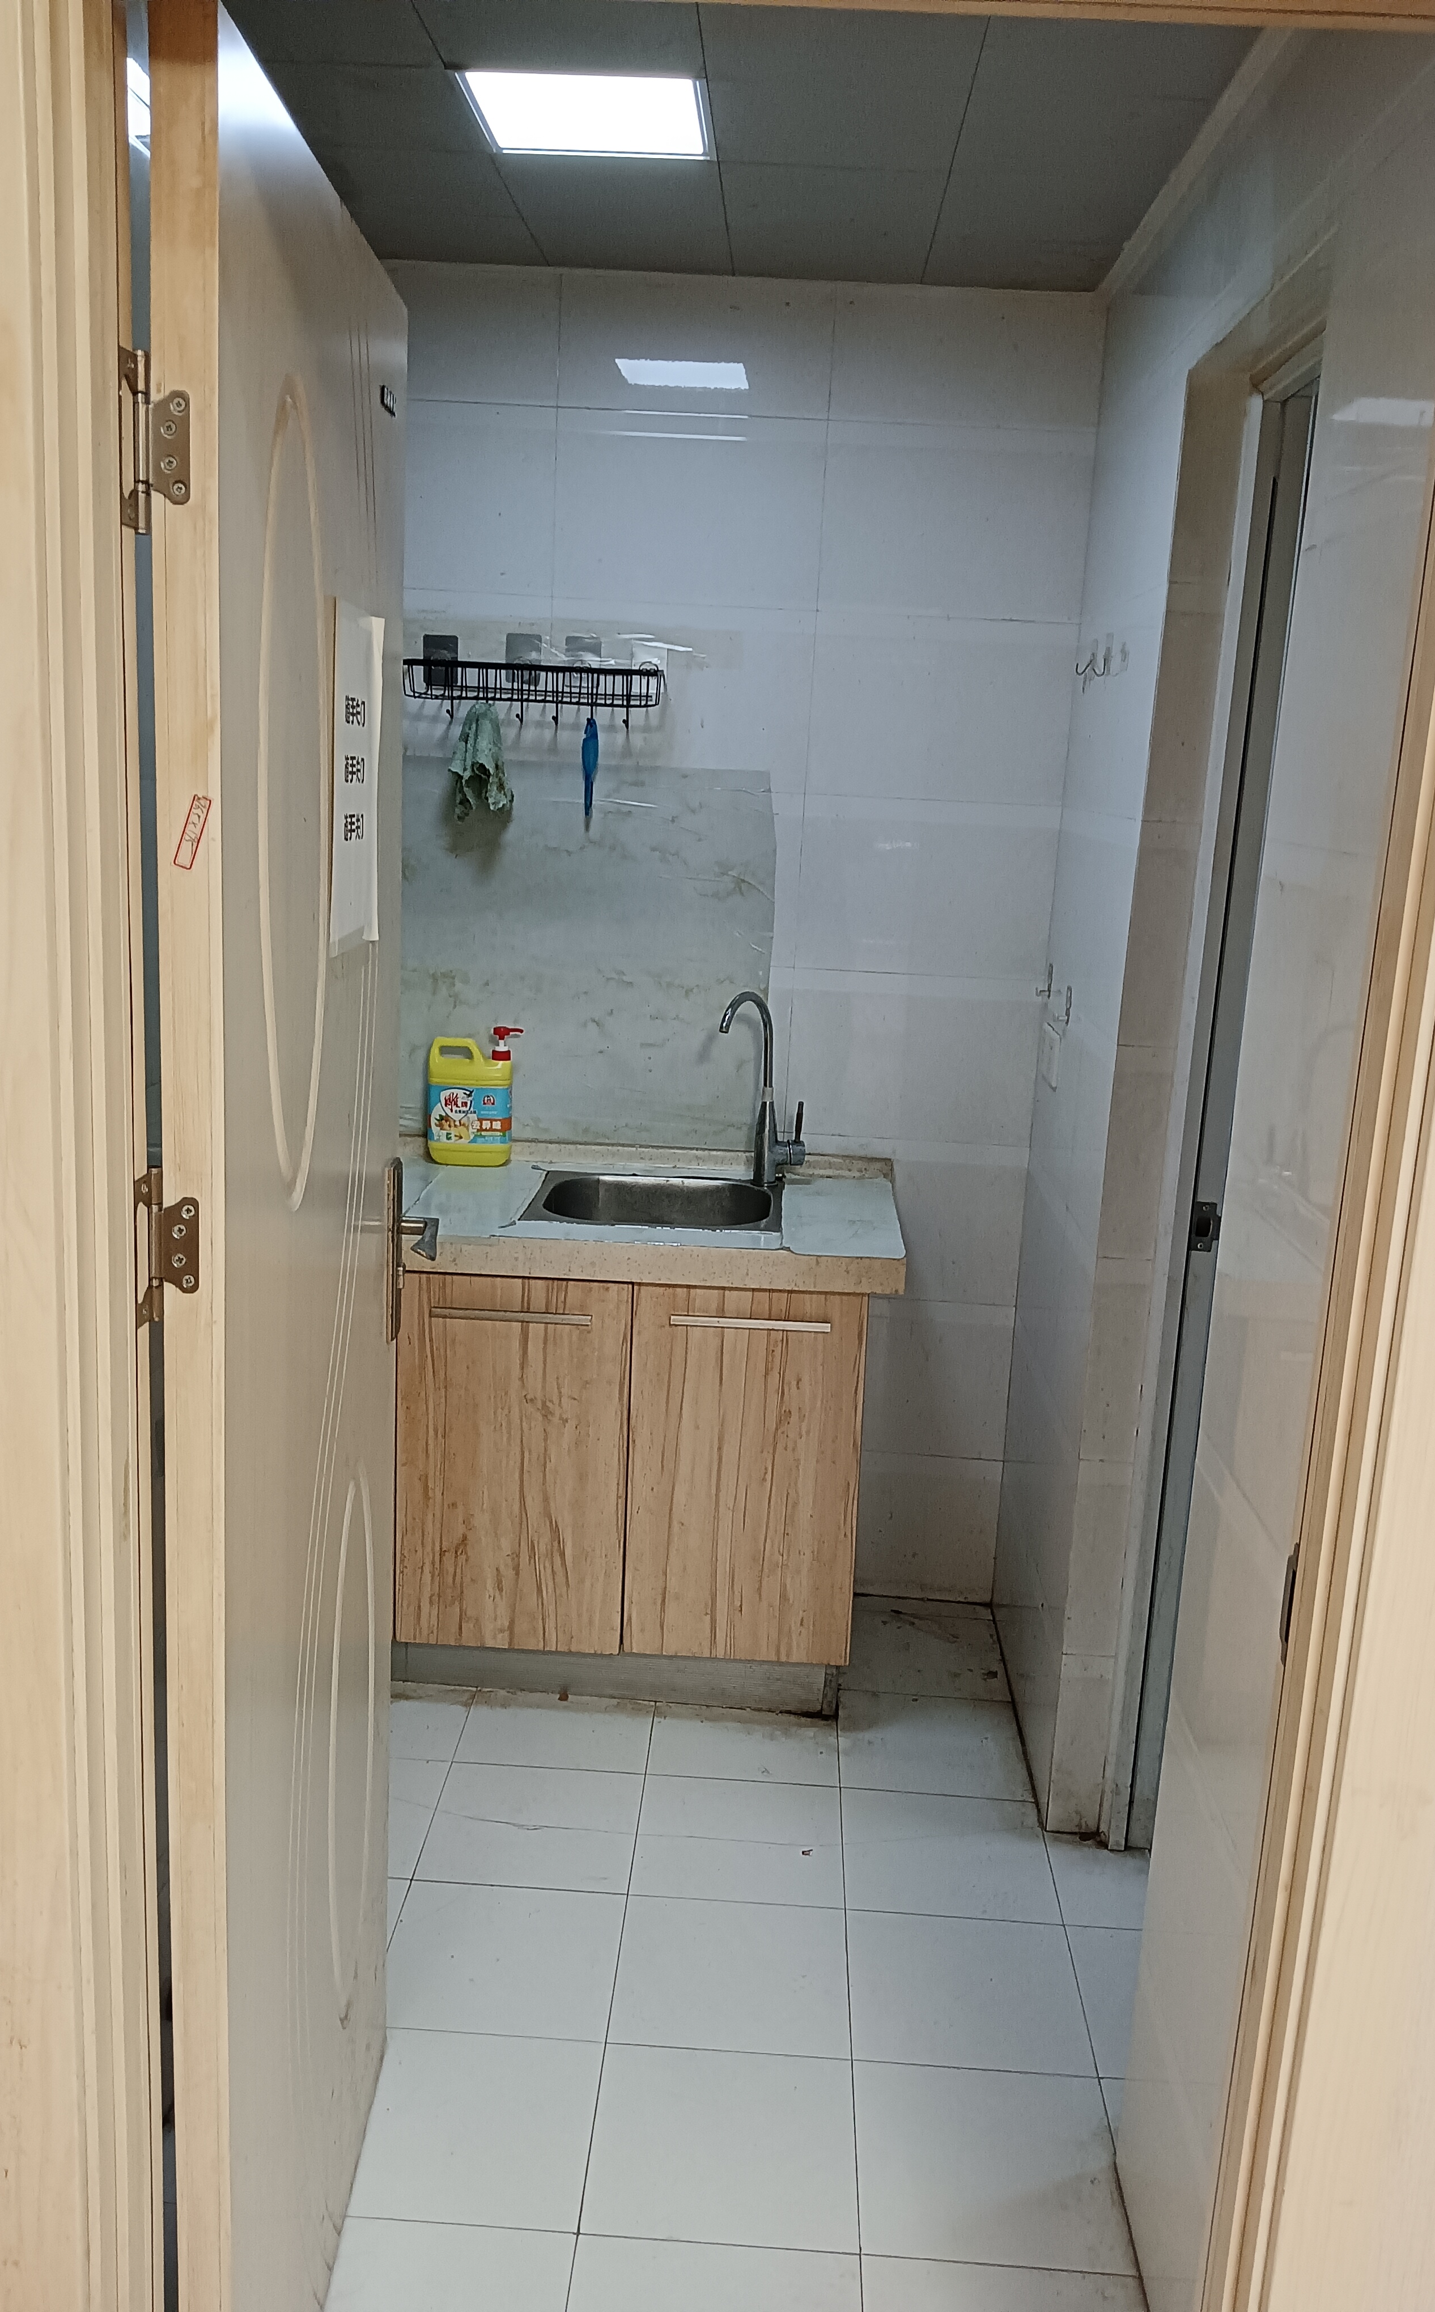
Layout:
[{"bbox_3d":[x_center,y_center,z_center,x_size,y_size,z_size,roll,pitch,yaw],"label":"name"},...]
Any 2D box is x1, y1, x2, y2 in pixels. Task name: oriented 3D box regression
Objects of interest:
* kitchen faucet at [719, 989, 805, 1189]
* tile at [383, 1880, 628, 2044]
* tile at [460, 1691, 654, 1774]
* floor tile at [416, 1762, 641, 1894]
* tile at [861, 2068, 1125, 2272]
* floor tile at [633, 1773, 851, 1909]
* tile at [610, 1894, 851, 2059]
[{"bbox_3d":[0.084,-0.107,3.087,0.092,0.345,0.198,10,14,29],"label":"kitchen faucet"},{"bbox_3d":[-0.279,1.051,2.364,0.300,0.010,0.300,3,12,2],"label":"tile"},{"bbox_3d":[-0.254,0.927,2.950,0.300,0.010,0.300,3,12,2],"label":"tile"},{"bbox_3d":[-0.266,0.989,2.657,0.300,0.010,0.300,3,12,2],"label":"floor tile"},{"bbox_3d":[0.306,1.148,2.050,0.300,0.010,0.300,3,12,2],"label":"tile"},{"bbox_3d":[0.033,1.007,2.648,0.300,0.010,0.300,3,12,2],"label":"floor tile"},{"bbox_3d":[0.021,1.069,2.355,0.300,0.010,0.300,3,12,2],"label":"tile"}]

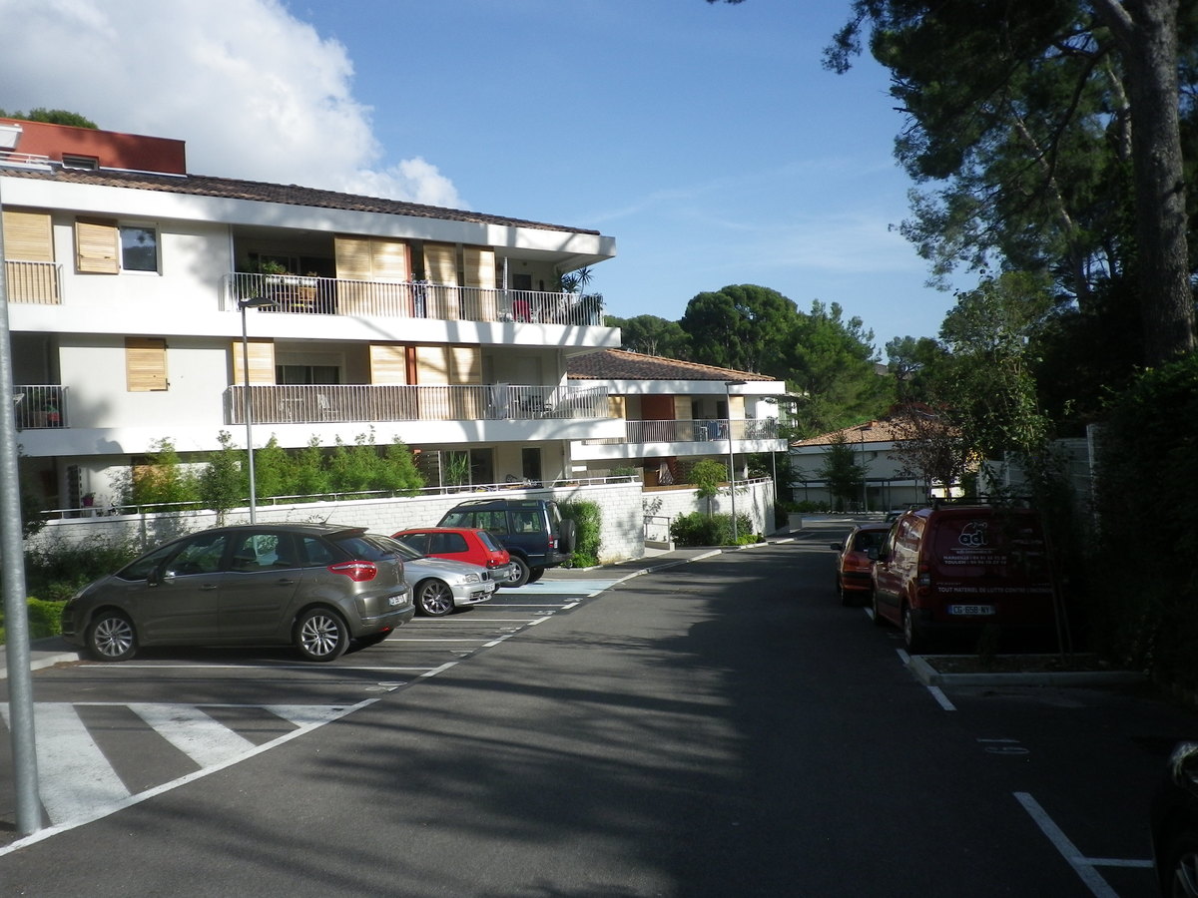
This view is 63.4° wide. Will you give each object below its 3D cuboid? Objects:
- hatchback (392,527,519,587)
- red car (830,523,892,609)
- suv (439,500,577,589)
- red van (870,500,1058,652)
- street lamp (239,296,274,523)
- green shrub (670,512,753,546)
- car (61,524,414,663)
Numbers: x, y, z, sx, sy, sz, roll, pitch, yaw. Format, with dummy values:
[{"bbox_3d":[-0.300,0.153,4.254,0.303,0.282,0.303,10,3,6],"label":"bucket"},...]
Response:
[{"bbox_3d":[-3.690,2.389,20.100,3.720,1.410,1.630,-2,-4,10],"label":"hatchback"},{"bbox_3d":[5.455,2.155,18.481,1.680,1.420,4.000,-2,-4,12],"label":"red car"},{"bbox_3d":[-2.873,2.253,23.190,4.540,1.970,1.800,-2,-4,10],"label":"suv"},{"bbox_3d":[4.907,1.614,13.290,1.800,1.820,4.340,-2,-4,9],"label":"red van"},{"bbox_3d":[-7.290,-0.110,21.350,1.000,6.500,0.350,-3,-1,10],"label":"street lamp"},{"bbox_3d":[4.600,3.270,39.600,3.400,1.450,1.700,-2,-1,-32],"label":"green shrub"},{"bbox_3d":[-4.717,1.822,12.839,4.480,1.670,1.830,-2,-4,9],"label":"car"}]

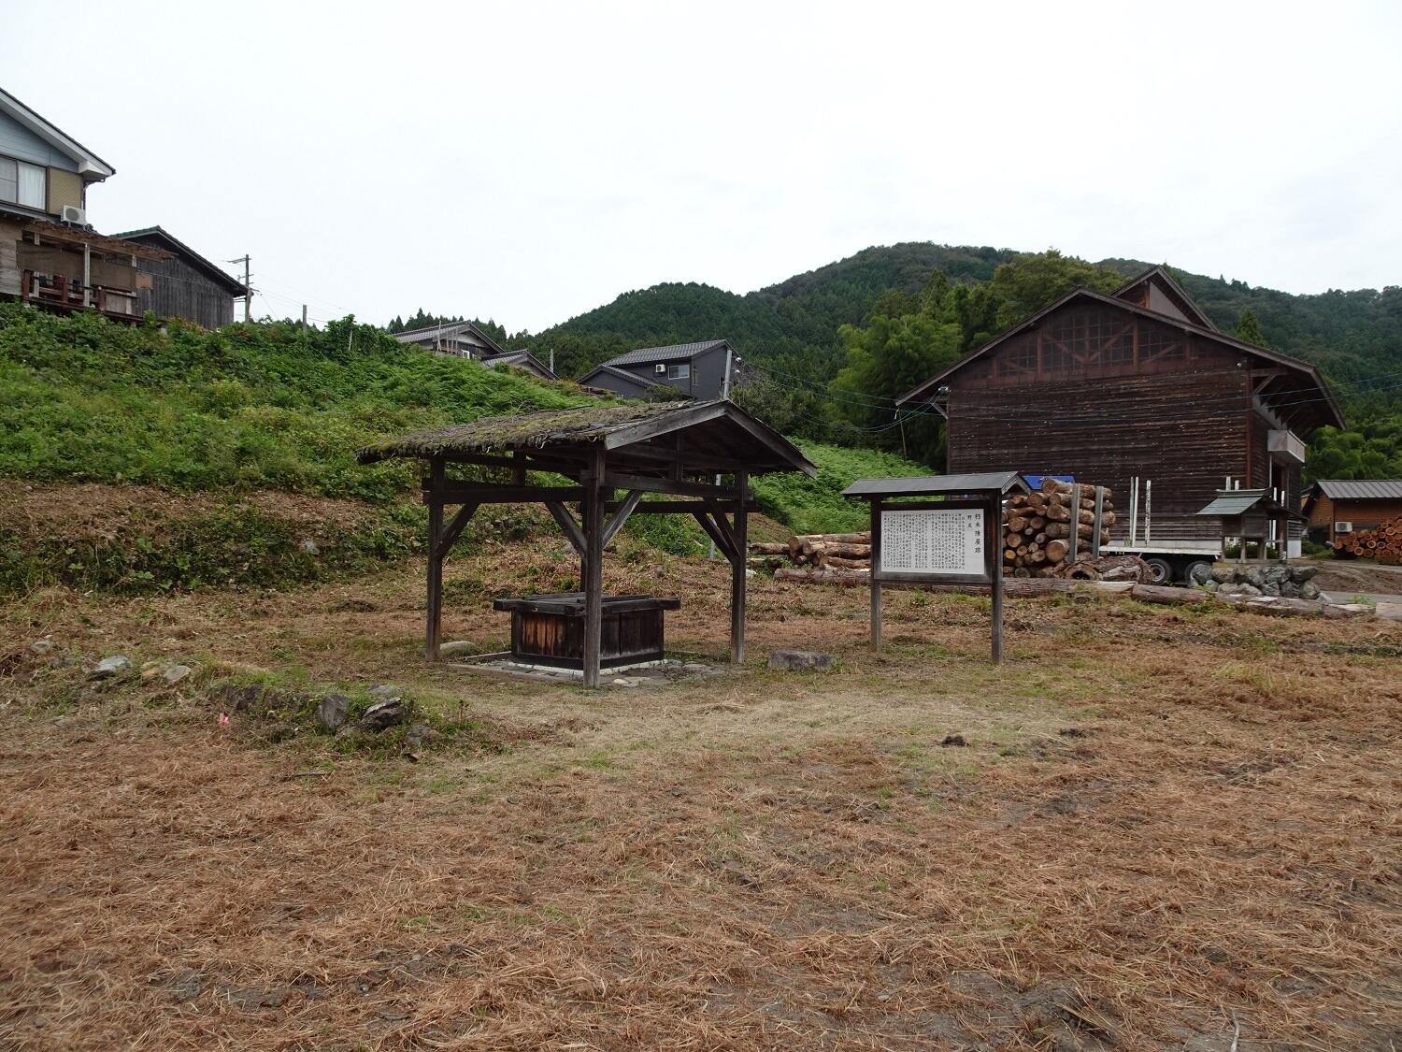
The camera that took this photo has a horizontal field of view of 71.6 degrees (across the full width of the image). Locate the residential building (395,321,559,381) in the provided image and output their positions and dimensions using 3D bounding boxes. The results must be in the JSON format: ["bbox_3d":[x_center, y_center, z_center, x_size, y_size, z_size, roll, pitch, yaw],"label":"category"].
[{"bbox_3d":[-23.559,-15.123,94.228,17.000,8.200,10.400,0,-1,36],"label":"residential building"}]

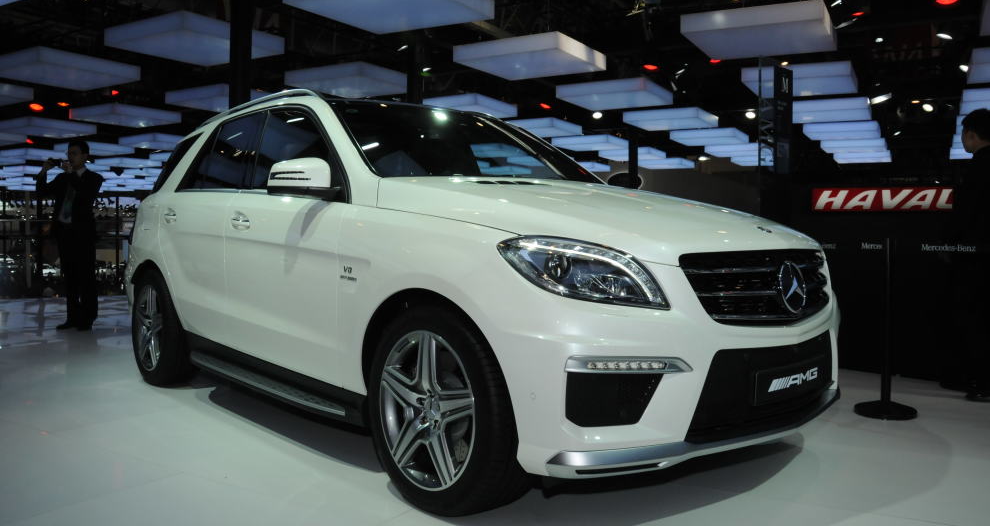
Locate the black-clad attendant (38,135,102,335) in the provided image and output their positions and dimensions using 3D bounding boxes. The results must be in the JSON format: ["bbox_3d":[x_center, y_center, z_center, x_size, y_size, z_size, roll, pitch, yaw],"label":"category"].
[{"bbox_3d":[-4.096,-0.270,7.157,0.520,1.820,0.380,1,2,22],"label":"black-clad attendant"}]

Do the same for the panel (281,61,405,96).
[{"bbox_3d":[-2.960,-3.816,15.729,2.040,0.263,2.040,2,3,30],"label":"panel"}]

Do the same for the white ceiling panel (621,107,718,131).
[{"bbox_3d":[4.924,-3.983,20.684,2.040,0.263,2.040,2,3,30],"label":"white ceiling panel"}]

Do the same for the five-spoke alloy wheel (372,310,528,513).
[{"bbox_3d":[-0.147,0.503,2.635,0.280,0.740,0.740,-2,3,-42],"label":"five-spoke alloy wheel"}]

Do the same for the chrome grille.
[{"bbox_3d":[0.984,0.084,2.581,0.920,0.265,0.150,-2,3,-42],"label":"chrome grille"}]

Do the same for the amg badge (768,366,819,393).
[{"bbox_3d":[1.032,0.400,2.543,0.360,0.047,0.015,-2,3,-42],"label":"amg badge"}]

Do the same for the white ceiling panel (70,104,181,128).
[{"bbox_3d":[-9.807,-3.906,19.794,1.950,0.261,1.950,2,3,31],"label":"white ceiling panel"}]

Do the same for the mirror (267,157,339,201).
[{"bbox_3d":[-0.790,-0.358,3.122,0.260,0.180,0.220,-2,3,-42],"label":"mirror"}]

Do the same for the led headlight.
[{"bbox_3d":[0.275,0.030,2.332,0.400,0.235,0.440,-1,3,-33],"label":"led headlight"}]

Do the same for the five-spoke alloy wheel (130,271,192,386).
[{"bbox_3d":[-2.101,0.409,4.797,0.280,0.740,0.740,-2,3,-42],"label":"five-spoke alloy wheel"}]

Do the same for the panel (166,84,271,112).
[{"bbox_3d":[-6.252,-3.793,17.410,1.950,0.261,1.950,2,3,31],"label":"panel"}]

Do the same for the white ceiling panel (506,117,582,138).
[{"bbox_3d":[1.253,-4.068,22.533,2.040,0.263,2.040,2,3,30],"label":"white ceiling panel"}]

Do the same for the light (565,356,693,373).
[{"bbox_3d":[0.400,0.308,2.191,0.400,0.055,0.100,-1,2,-22],"label":"light"}]

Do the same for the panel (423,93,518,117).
[{"bbox_3d":[-0.806,-3.937,18.991,2.040,0.263,2.040,2,3,30],"label":"panel"}]

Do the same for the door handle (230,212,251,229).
[{"bbox_3d":[-1.236,-0.201,3.594,0.048,0.078,0.195,-2,3,-42],"label":"door handle"}]

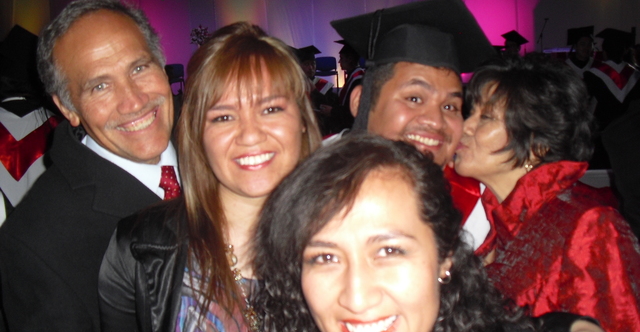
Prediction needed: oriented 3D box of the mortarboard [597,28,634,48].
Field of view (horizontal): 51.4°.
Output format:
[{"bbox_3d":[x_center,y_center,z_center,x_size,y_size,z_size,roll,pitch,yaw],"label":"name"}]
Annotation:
[{"bbox_3d":[2.573,-1.081,5.815,0.242,0.115,0.242,12,-5,1],"label":"mortarboard"}]

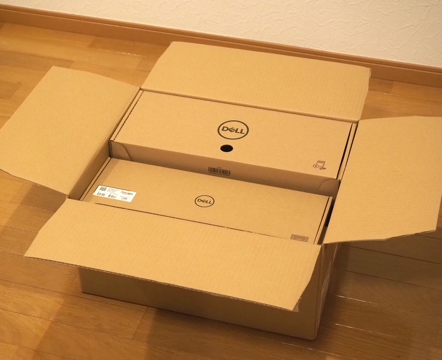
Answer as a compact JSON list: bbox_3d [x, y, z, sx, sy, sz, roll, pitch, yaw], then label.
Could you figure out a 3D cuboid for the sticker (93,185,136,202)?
[{"bbox_3d":[-0.204,0.025,1.654,0.078,0.002,0.031,10,40,14],"label":"sticker"}]

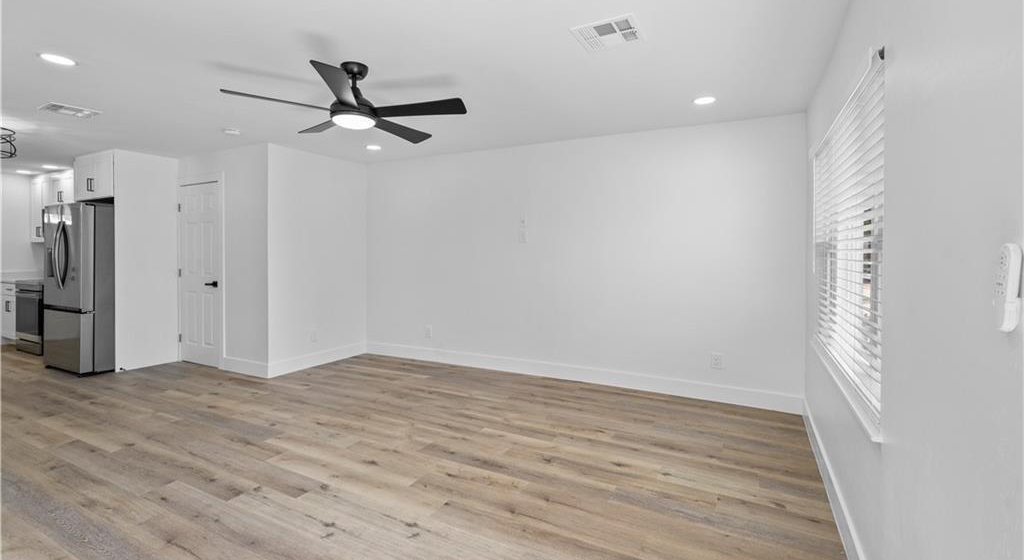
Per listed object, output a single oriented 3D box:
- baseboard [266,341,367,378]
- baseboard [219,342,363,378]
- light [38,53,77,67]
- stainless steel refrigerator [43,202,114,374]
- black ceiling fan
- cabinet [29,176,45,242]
[{"bbox_3d":[-2.162,0.891,5.200,0.020,0.140,1.330,1,2,28],"label":"baseboard"},{"bbox_3d":[-2.514,0.880,5.382,0.790,0.140,1.340,1,2,28],"label":"baseboard"},{"bbox_3d":[-2.622,-1.267,2.628,0.160,0.020,0.160,1,2,28],"label":"light"},{"bbox_3d":[-4.604,0.072,5.188,0.910,1.780,0.890,1,2,28],"label":"stainless steel refrigerator"},{"bbox_3d":[-0.925,-1.107,2.710,1.280,0.340,1.280,1,2,28],"label":"black ceiling fan"},{"bbox_3d":[-6.658,-1.012,6.611,0.550,0.950,0.340,1,2,28],"label":"cabinet"}]

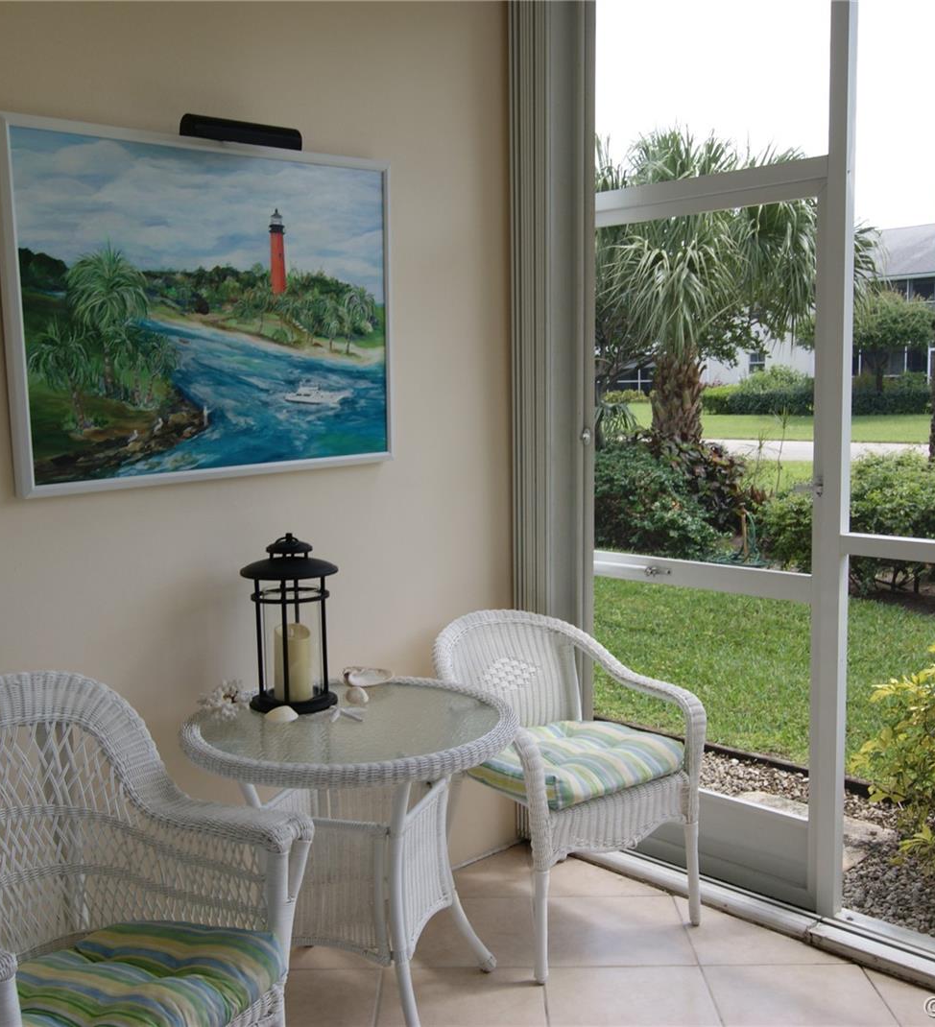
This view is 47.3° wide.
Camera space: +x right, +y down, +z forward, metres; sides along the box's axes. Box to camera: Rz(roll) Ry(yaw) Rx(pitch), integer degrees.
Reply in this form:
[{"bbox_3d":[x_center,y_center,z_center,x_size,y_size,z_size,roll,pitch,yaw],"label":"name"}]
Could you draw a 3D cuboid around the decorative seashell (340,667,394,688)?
[{"bbox_3d":[-0.262,0.429,2.794,0.128,0.040,0.080,-4,7,-22],"label":"decorative seashell"}]

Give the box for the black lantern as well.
[{"bbox_3d":[-0.430,0.258,2.617,0.236,0.420,0.236,-1,7,0],"label":"black lantern"}]

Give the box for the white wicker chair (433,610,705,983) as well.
[{"bbox_3d":[0.266,0.730,3.013,0.580,0.820,0.610,-5,8,-30],"label":"white wicker chair"}]

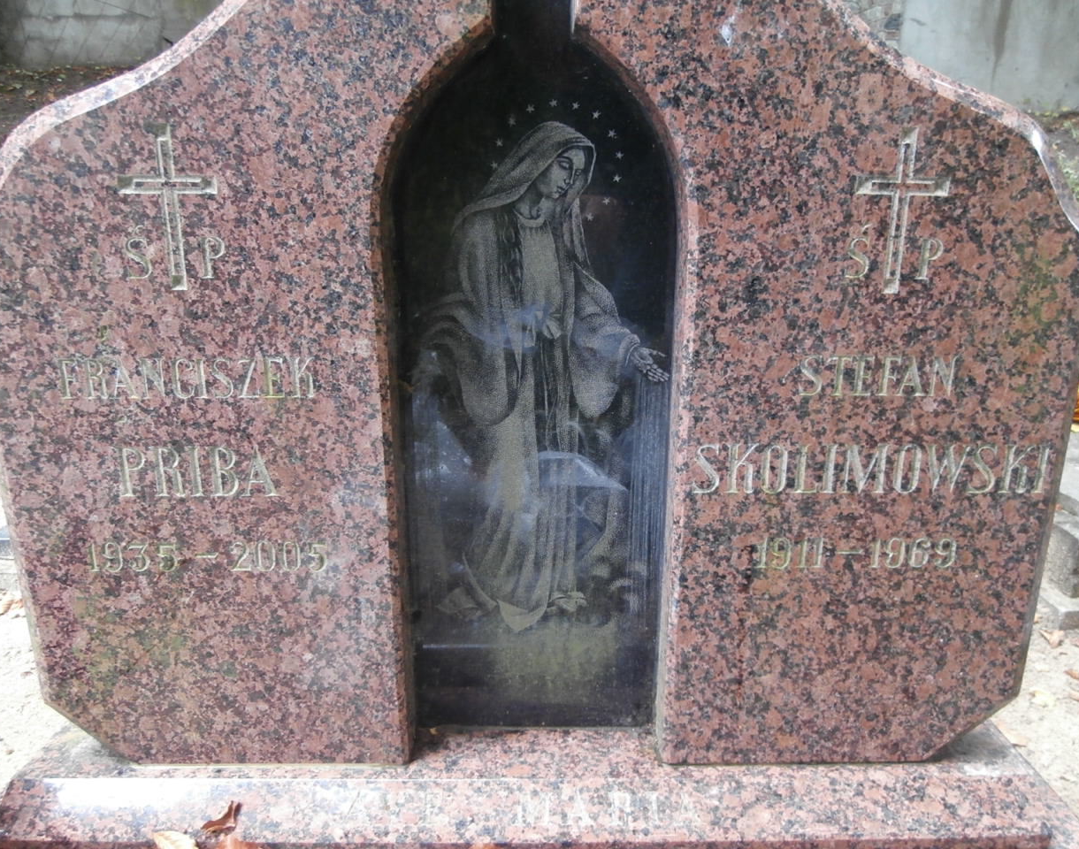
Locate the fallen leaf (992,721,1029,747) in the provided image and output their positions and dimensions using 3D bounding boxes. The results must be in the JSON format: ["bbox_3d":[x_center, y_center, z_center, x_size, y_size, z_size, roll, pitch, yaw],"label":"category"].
[{"bbox_3d":[1.033,0.670,1.715,0.050,0.016,0.085,-2,16,-8],"label":"fallen leaf"}]

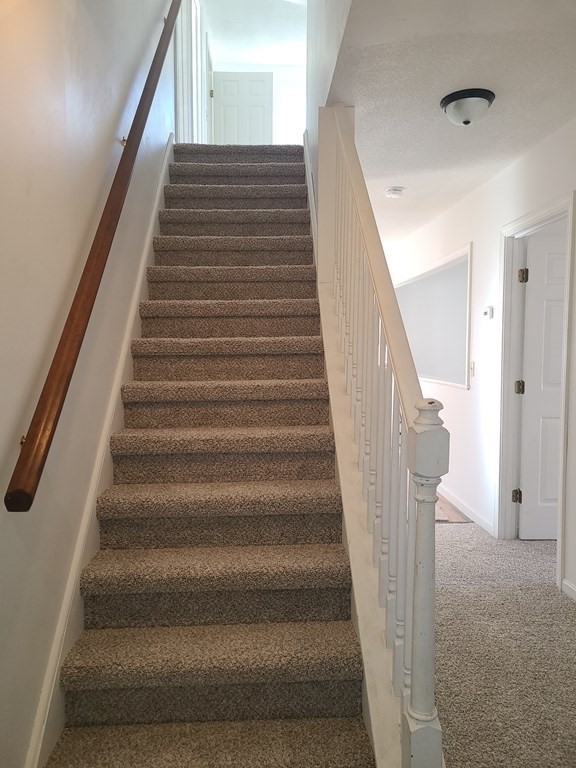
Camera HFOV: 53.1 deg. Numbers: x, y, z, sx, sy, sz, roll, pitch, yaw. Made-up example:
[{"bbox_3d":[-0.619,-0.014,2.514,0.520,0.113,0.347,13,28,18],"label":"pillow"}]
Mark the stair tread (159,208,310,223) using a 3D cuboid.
[{"bbox_3d":[-0.321,-1.020,3.569,0.898,0.070,0.237,-1,4,-2],"label":"stair tread"}]

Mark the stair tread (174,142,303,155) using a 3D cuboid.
[{"bbox_3d":[-0.352,-1.647,4.147,0.898,0.070,0.237,-1,4,-2],"label":"stair tread"}]

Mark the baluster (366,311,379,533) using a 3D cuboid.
[{"bbox_3d":[0.295,0.064,2.003,0.034,0.910,0.034,-1,4,-2],"label":"baluster"}]

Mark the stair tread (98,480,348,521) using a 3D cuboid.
[{"bbox_3d":[-0.259,0.461,2.308,0.935,0.073,0.249,-1,5,-2],"label":"stair tread"}]

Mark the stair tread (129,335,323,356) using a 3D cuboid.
[{"bbox_3d":[-0.280,-0.186,2.799,0.898,0.070,0.237,-1,4,-2],"label":"stair tread"}]

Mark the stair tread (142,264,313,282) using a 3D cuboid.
[{"bbox_3d":[-0.301,-0.603,3.184,0.898,0.070,0.237,-1,4,-2],"label":"stair tread"}]

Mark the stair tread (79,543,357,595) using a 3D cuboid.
[{"bbox_3d":[-0.249,0.678,2.106,0.935,0.073,0.249,-1,5,-2],"label":"stair tread"}]

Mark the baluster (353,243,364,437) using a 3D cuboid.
[{"bbox_3d":[0.294,-0.180,2.363,0.034,0.851,0.034,-1,5,-2],"label":"baluster"}]

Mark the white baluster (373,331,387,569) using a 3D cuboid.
[{"bbox_3d":[0.321,0.216,1.995,0.034,0.851,0.034,-1,5,-2],"label":"white baluster"}]

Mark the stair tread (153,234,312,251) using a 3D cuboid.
[{"bbox_3d":[-0.322,-0.841,3.515,0.935,0.073,0.249,-1,5,-2],"label":"stair tread"}]

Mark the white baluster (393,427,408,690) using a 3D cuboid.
[{"bbox_3d":[0.340,0.505,1.719,0.034,0.851,0.034,-1,5,-2],"label":"white baluster"}]

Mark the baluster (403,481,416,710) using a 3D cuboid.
[{"bbox_3d":[0.346,0.619,1.627,0.034,0.851,0.034,-1,5,-2],"label":"baluster"}]

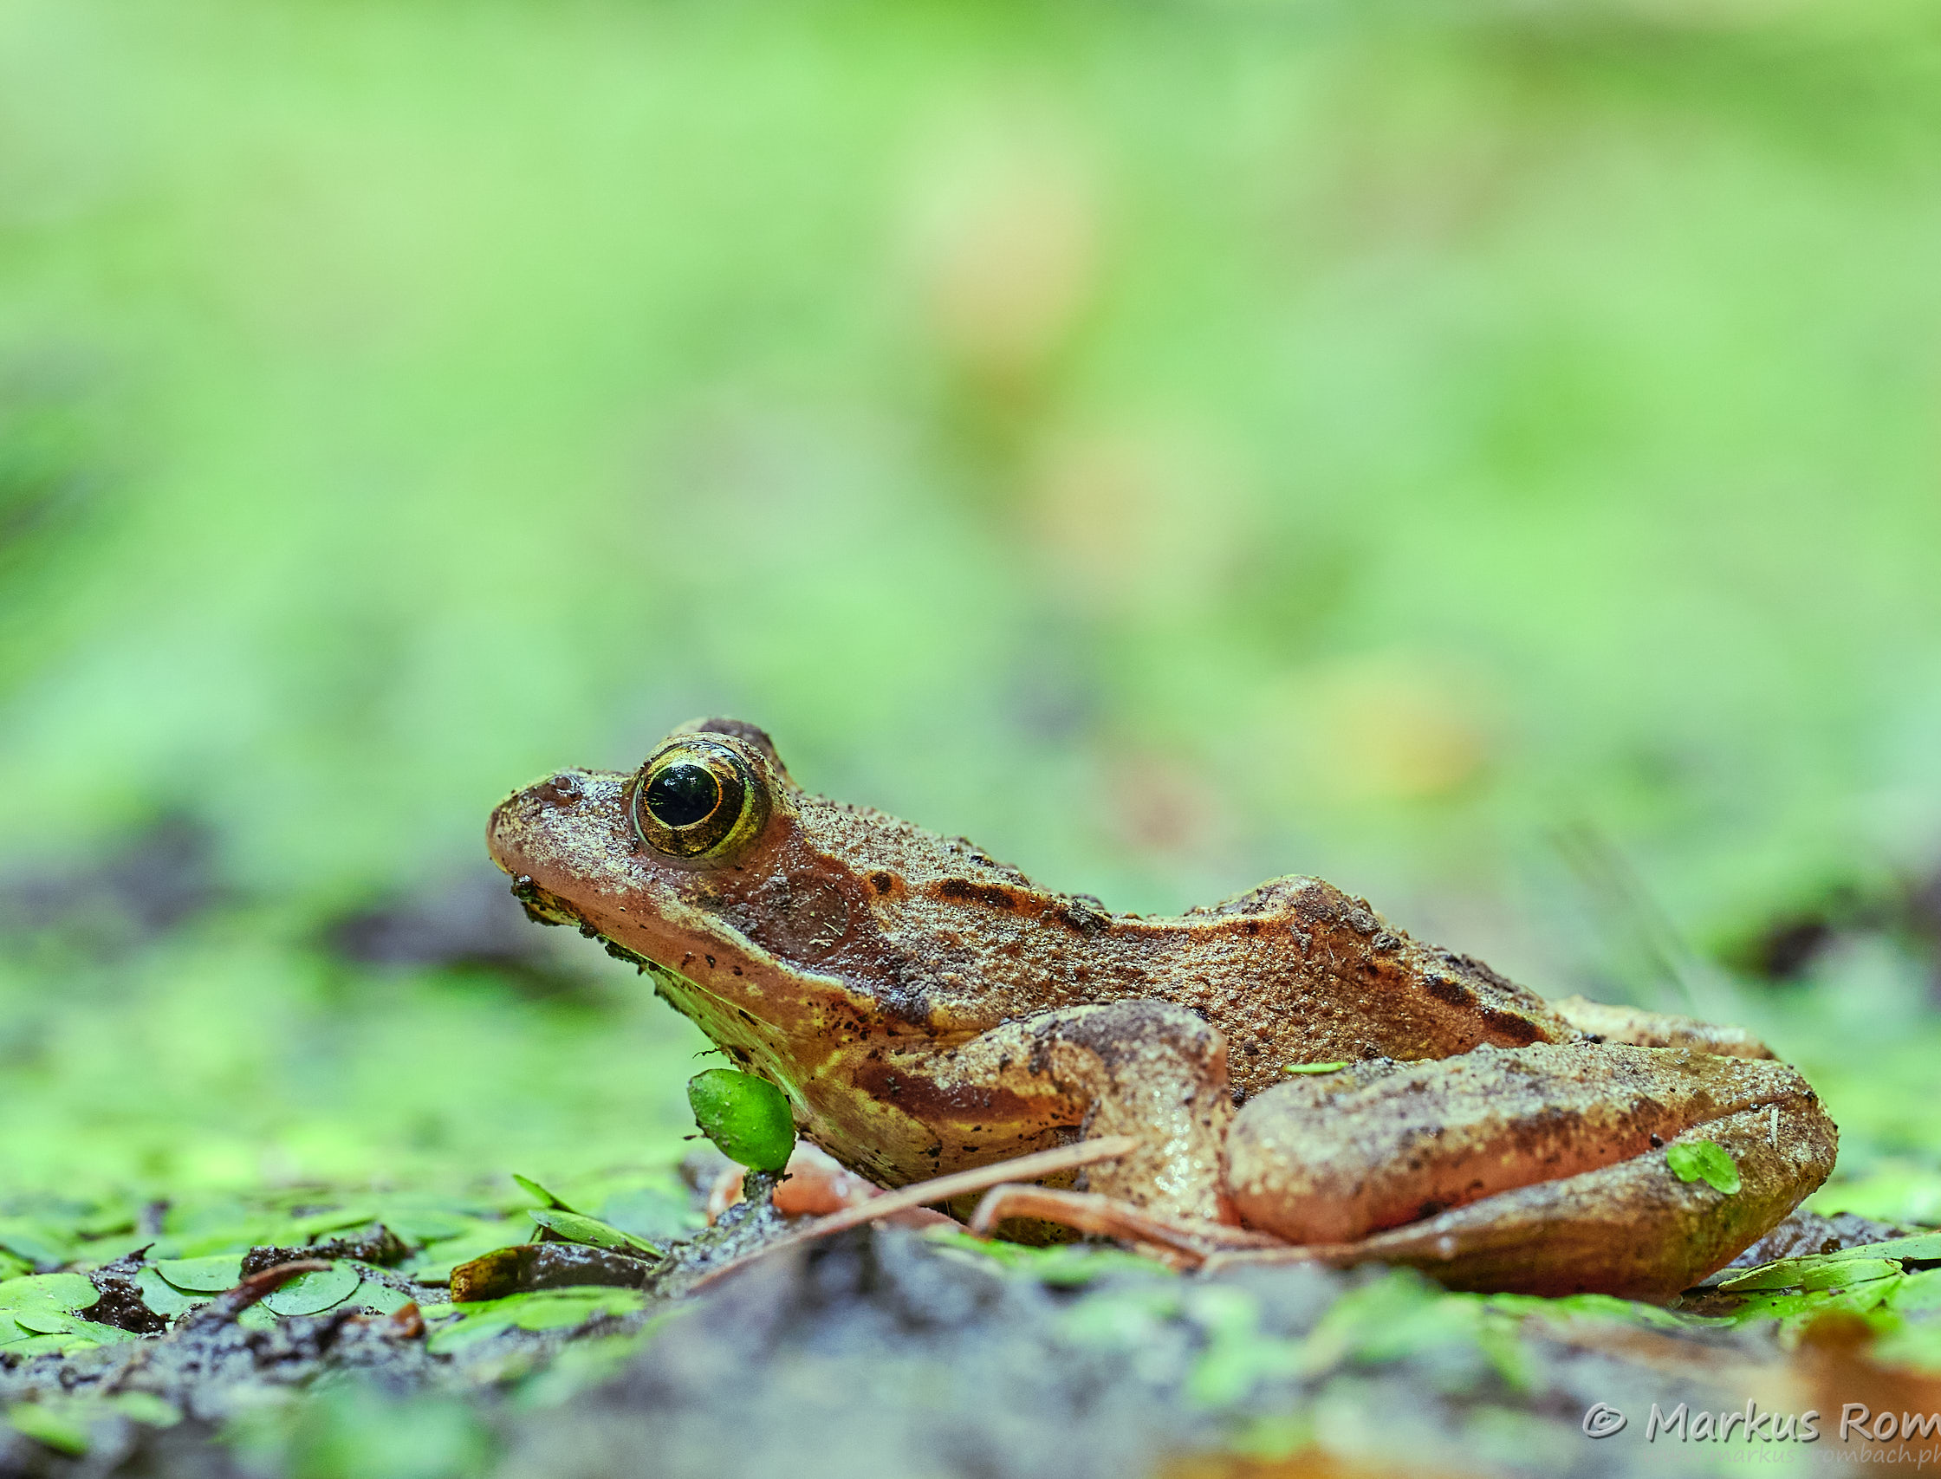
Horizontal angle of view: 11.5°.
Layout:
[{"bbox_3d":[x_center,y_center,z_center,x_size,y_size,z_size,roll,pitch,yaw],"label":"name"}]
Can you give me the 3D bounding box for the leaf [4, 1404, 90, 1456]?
[{"bbox_3d":[-0.042,0.031,0.440,0.004,0.001,0.004,0,19,0],"label":"leaf"}]

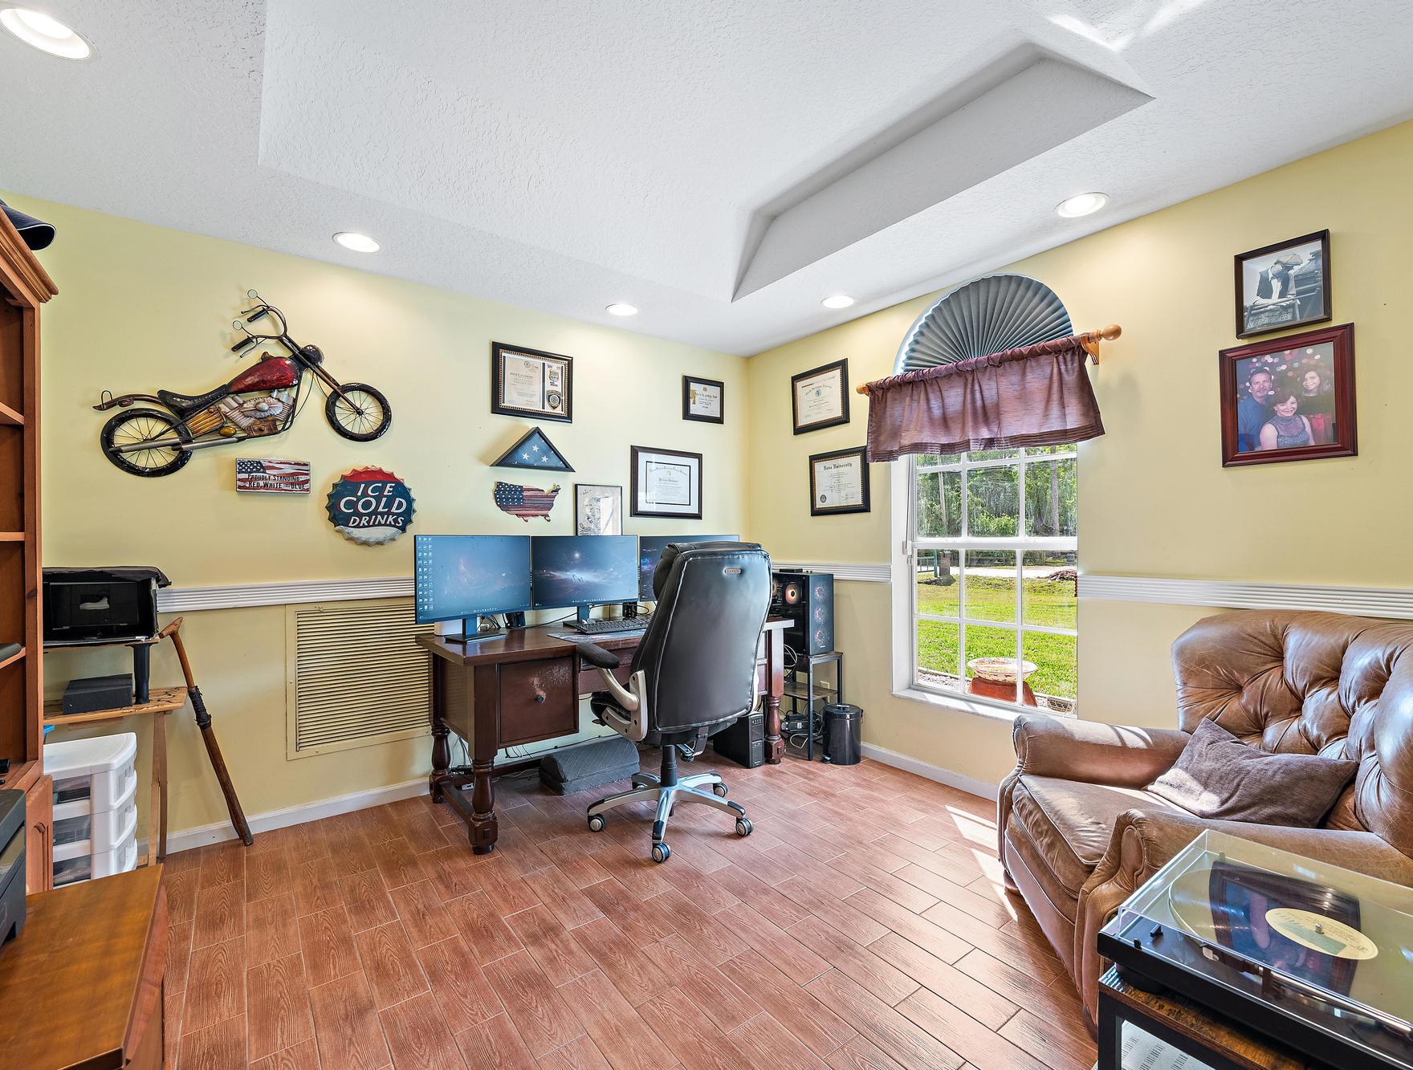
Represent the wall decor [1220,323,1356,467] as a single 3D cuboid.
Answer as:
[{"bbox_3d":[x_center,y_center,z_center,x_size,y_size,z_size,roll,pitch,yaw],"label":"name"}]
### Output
[{"bbox_3d":[1.911,-0.443,2.059,0.030,0.408,0.327,0,0,-37],"label":"wall decor"}]

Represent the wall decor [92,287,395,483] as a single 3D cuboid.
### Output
[{"bbox_3d":[-1.842,-0.612,2.577,0.990,0.783,0.090,0,0,-37],"label":"wall decor"}]

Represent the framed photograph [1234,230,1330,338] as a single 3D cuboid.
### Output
[{"bbox_3d":[1.906,-0.819,2.067,0.025,0.287,0.232,0,0,-37],"label":"framed photograph"}]

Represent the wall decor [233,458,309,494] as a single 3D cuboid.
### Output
[{"bbox_3d":[-1.809,-0.241,2.614,0.251,0.134,0.035,0,0,-37],"label":"wall decor"}]

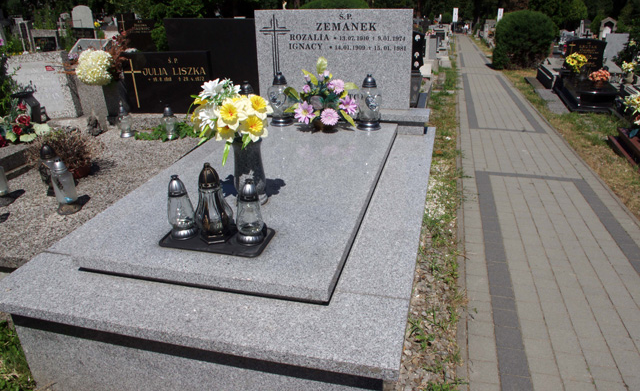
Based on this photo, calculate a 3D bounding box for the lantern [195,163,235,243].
[{"bbox_3d":[-0.407,0.024,1.784,0.140,0.302,0.140,5,25,14],"label":"lantern"}]

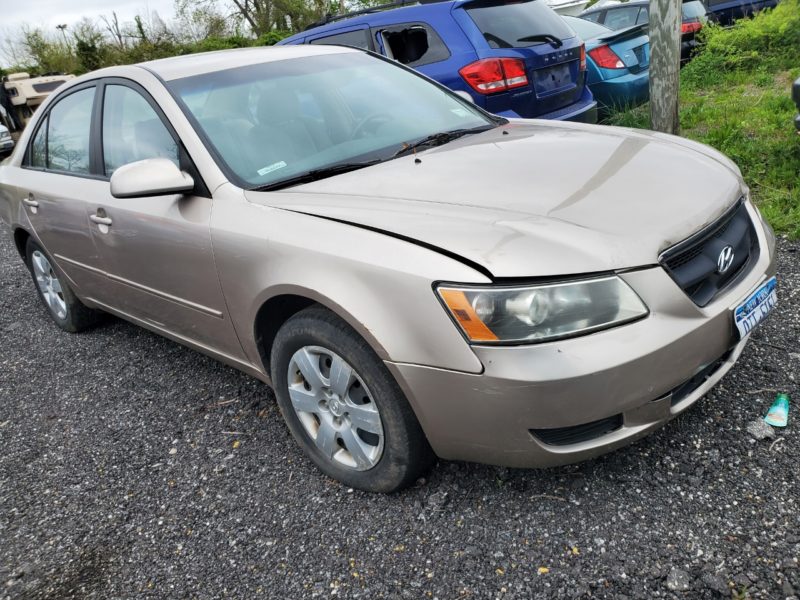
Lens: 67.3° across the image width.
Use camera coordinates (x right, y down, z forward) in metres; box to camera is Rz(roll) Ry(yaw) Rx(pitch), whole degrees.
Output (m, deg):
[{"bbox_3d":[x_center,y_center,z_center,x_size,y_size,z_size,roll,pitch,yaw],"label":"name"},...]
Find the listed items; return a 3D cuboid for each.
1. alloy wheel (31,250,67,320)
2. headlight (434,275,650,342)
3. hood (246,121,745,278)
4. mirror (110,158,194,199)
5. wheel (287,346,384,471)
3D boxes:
[{"bbox_3d":[-2.155,-0.108,3.805,0.445,0.445,0.140,13,29,42],"label":"alloy wheel"},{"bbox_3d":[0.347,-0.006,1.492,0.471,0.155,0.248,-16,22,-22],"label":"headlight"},{"bbox_3d":[0.453,-0.442,2.161,1.300,0.280,1.520,13,29,42],"label":"hood"},{"bbox_3d":[-0.829,-0.413,2.028,0.180,0.135,0.210,13,29,42],"label":"mirror"},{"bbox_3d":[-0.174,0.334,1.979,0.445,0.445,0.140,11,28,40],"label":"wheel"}]

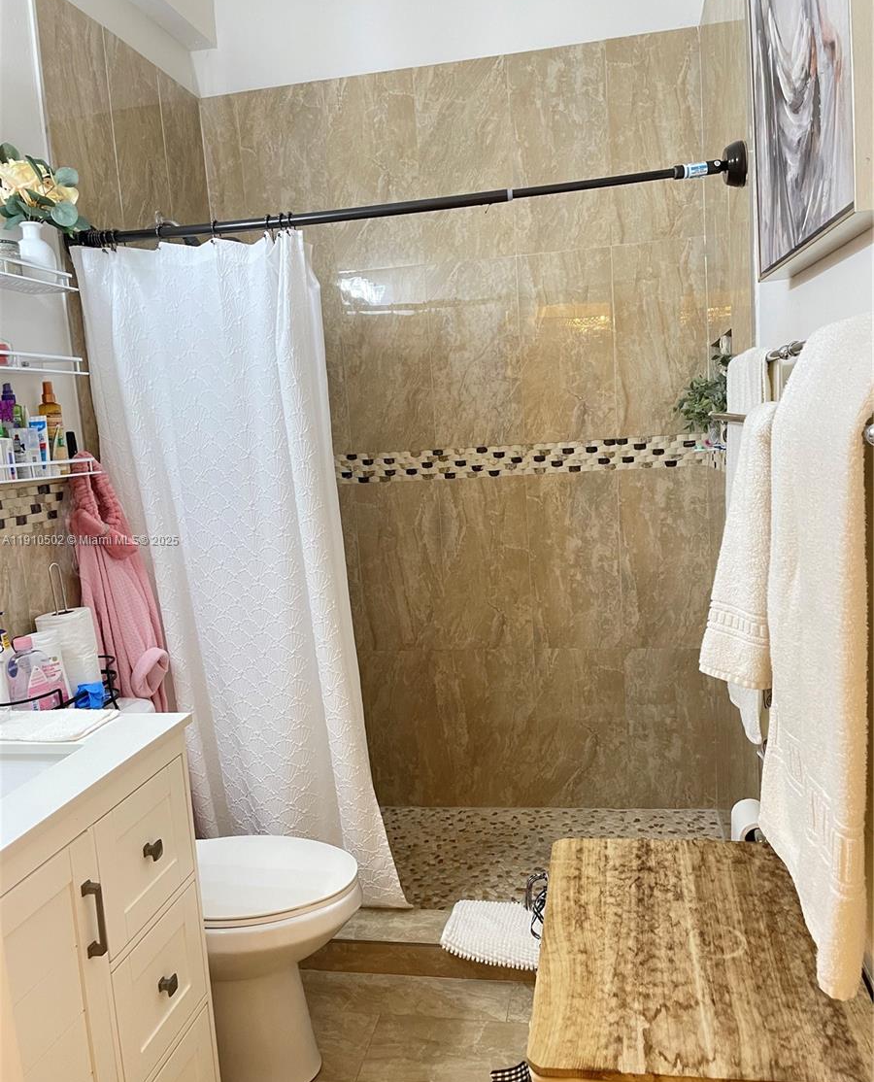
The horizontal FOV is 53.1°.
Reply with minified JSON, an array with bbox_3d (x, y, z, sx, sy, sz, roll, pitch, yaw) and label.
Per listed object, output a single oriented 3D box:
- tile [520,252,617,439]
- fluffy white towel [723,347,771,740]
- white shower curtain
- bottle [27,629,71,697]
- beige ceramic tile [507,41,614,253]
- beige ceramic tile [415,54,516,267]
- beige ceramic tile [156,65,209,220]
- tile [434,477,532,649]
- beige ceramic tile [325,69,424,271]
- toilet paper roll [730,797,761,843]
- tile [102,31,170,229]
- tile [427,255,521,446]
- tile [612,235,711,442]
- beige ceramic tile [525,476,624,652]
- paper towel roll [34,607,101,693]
[{"bbox_3d":[0.427,-0.630,2.860,0.303,0.610,0.012,-2,8,12],"label":"tile"},{"bbox_3d":[0.597,-0.003,1.695,0.055,0.690,0.360,-2,8,11],"label":"fluffy white towel"},{"bbox_3d":[-0.496,0.128,2.346,0.750,1.836,0.150,-2,8,12],"label":"white shower curtain"},{"bbox_3d":[-0.840,0.286,1.887,0.080,0.185,0.055,-10,10,-39],"label":"bottle"},{"bbox_3d":[0.391,-1.243,2.790,0.303,0.612,0.010,-2,8,11],"label":"beige ceramic tile"},{"bbox_3d":[0.091,-1.224,2.834,0.303,0.610,0.012,-2,8,12],"label":"beige ceramic tile"},{"bbox_3d":[-0.819,-1.175,2.872,0.012,0.608,0.282,-2,8,12],"label":"beige ceramic tile"},{"bbox_3d":[0.171,0.082,3.022,0.303,0.603,0.012,-2,8,12],"label":"tile"},{"bbox_3d":[-0.208,-1.221,2.903,0.303,0.612,0.010,-2,8,11],"label":"beige ceramic tile"},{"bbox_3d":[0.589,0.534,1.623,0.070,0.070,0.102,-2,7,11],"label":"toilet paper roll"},{"bbox_3d":[-0.876,-1.131,2.588,0.012,0.608,0.300,-2,8,12],"label":"tile"},{"bbox_3d":[0.129,-0.624,2.928,0.303,0.608,0.010,-2,8,11],"label":"tile"},{"bbox_3d":[0.719,-0.639,2.800,0.290,0.610,0.012,-2,8,12],"label":"tile"},{"bbox_3d":[0.471,0.071,2.966,0.303,0.605,0.010,-2,8,11],"label":"beige ceramic tile"},{"bbox_3d":[-0.841,0.298,2.014,0.121,0.270,0.121,-3,8,0],"label":"paper towel roll"}]

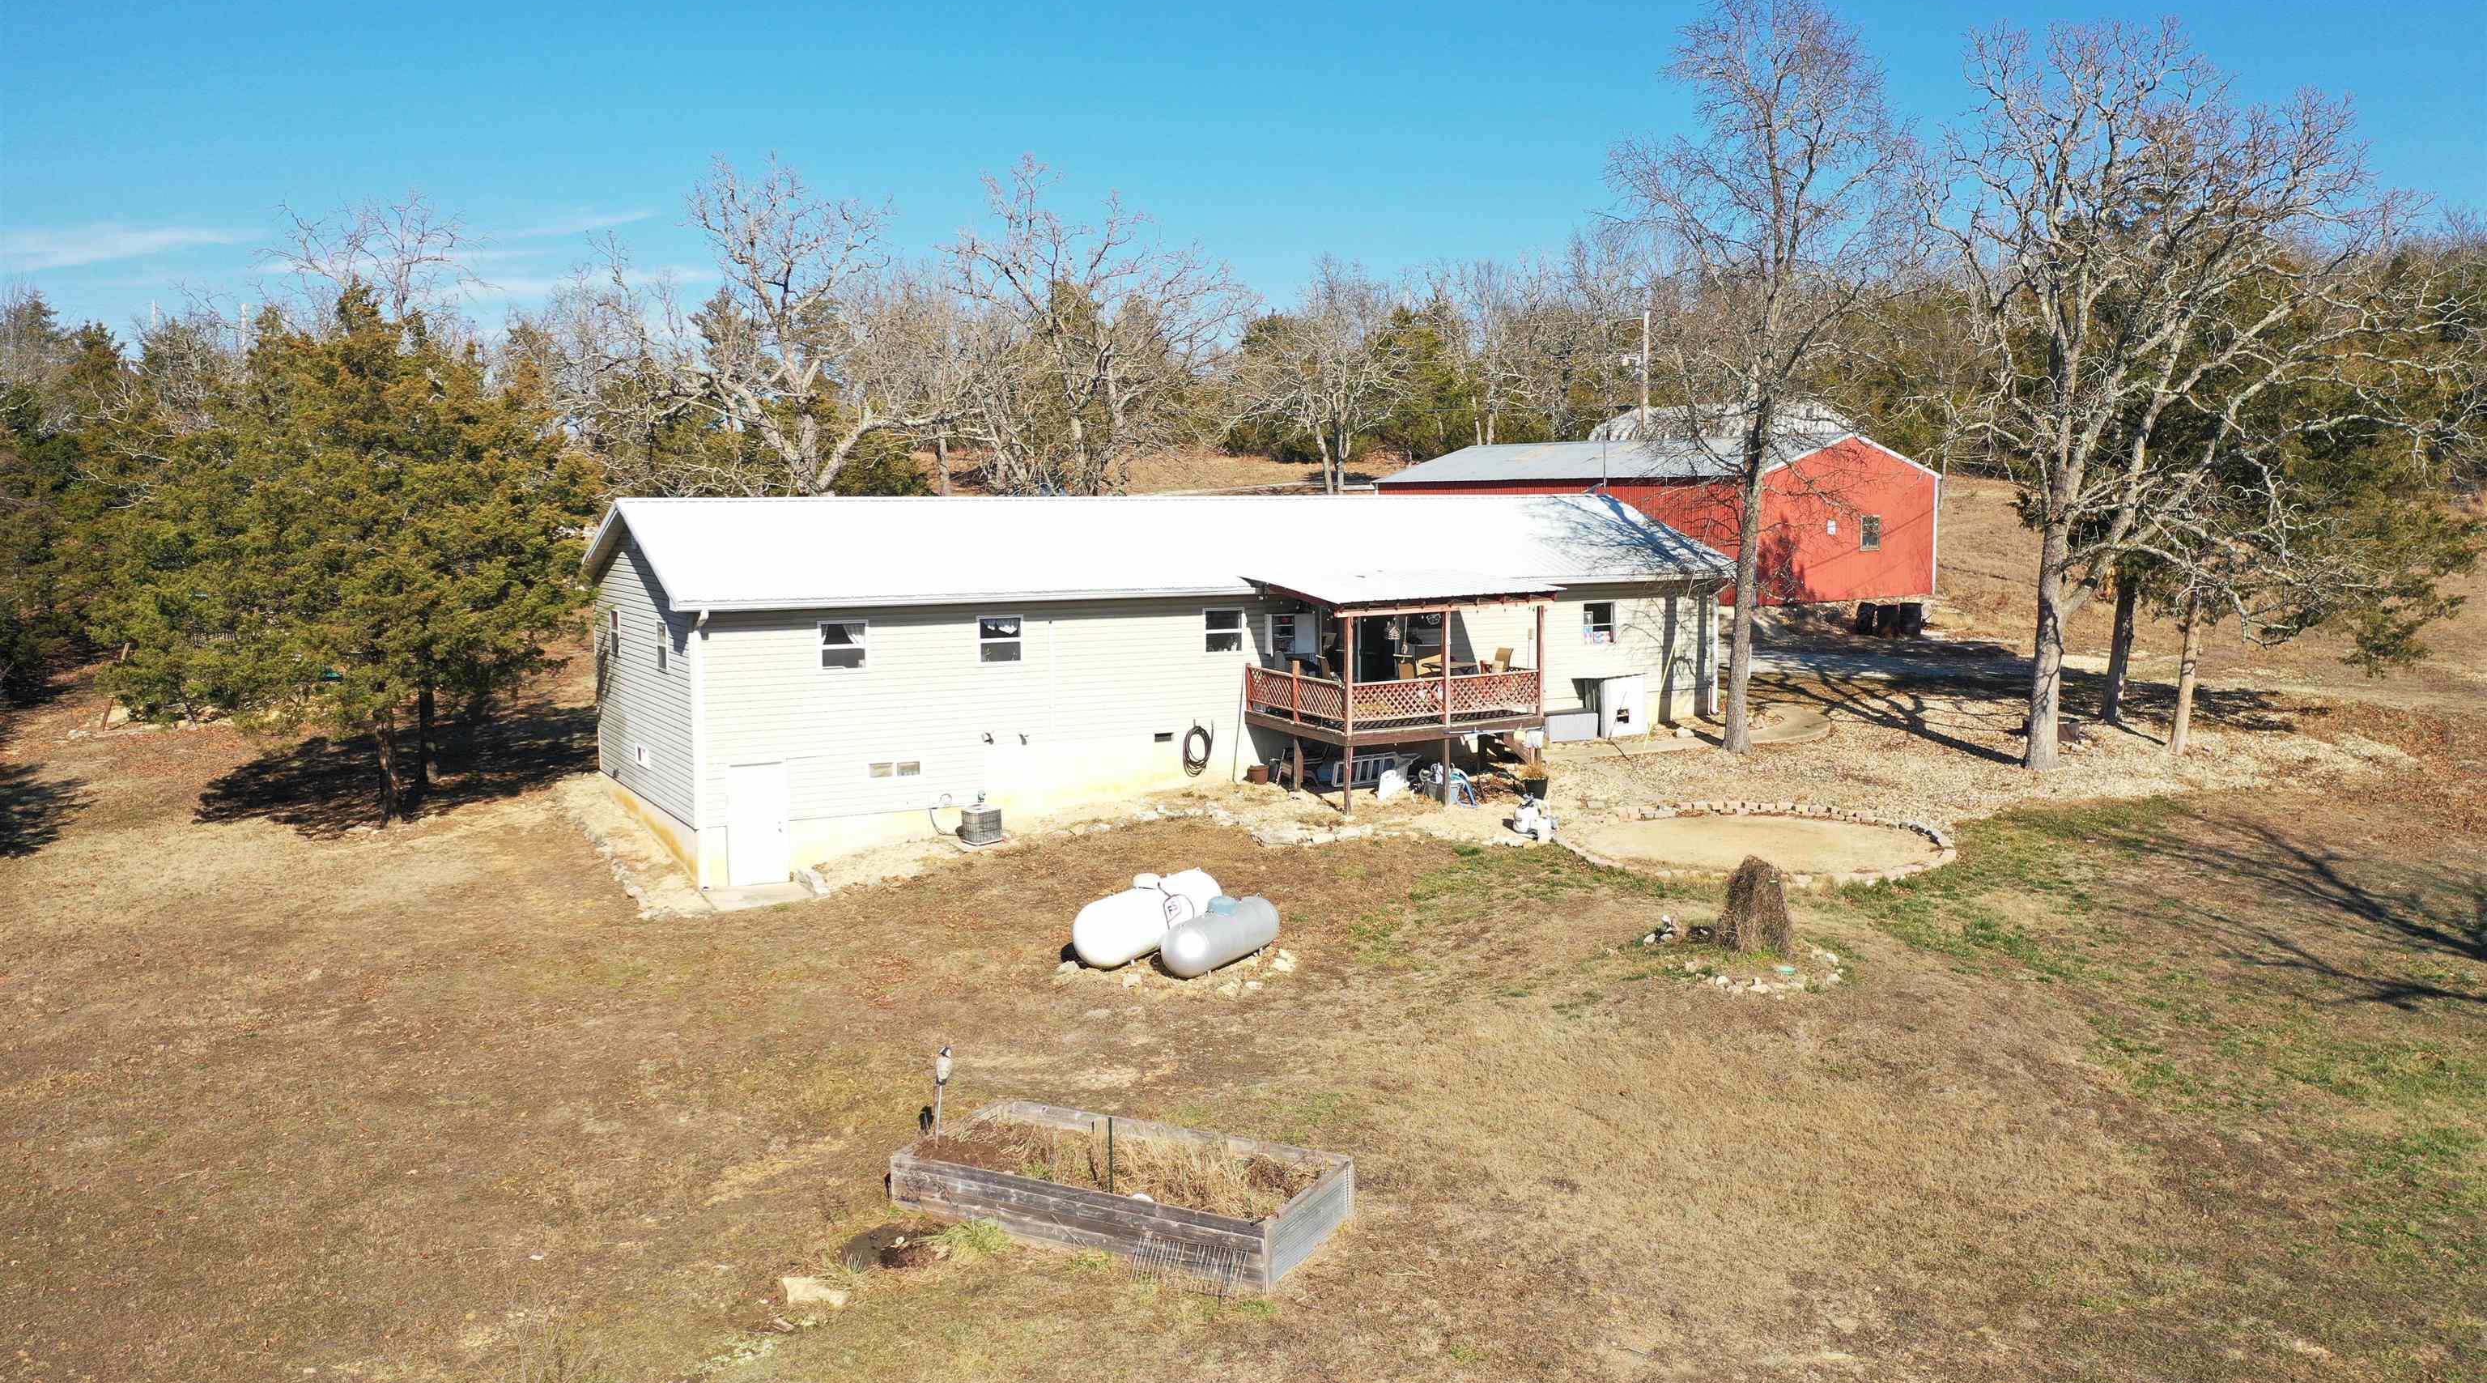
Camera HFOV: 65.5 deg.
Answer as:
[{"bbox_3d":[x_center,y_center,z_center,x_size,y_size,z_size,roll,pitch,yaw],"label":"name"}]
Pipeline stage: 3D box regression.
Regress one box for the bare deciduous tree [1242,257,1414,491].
[{"bbox_3d":[3.298,-11.574,75.481,6.700,10.501,6.400,0,6,2],"label":"bare deciduous tree"}]

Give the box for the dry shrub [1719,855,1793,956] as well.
[{"bbox_3d":[7.870,3.222,29.732,1.100,1.383,1.050,1,6,15],"label":"dry shrub"}]

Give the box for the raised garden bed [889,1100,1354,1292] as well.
[{"bbox_3d":[-1.379,5.671,22.146,4.806,0.663,2.226,3,6,27],"label":"raised garden bed"}]

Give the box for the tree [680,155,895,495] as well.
[{"bbox_3d":[-12.564,-7.915,53.335,6.400,13.453,6.200,-1,6,-13],"label":"tree"}]

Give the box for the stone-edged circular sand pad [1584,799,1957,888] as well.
[{"bbox_3d":[9.436,2.729,34.600,6.500,0.320,6.300,0,6,0],"label":"stone-edged circular sand pad"}]

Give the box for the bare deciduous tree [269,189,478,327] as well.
[{"bbox_3d":[-24.490,-7.463,54.358,6.600,12.992,6.400,-3,6,-24],"label":"bare deciduous tree"}]

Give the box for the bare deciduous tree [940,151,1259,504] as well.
[{"bbox_3d":[-4.484,-9.659,60.322,9.600,13.714,8.800,-1,6,-4],"label":"bare deciduous tree"}]

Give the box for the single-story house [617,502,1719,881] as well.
[{"bbox_3d":[-1.156,-0.810,41.901,23.731,6.718,10.233,-3,6,-29],"label":"single-story house"}]

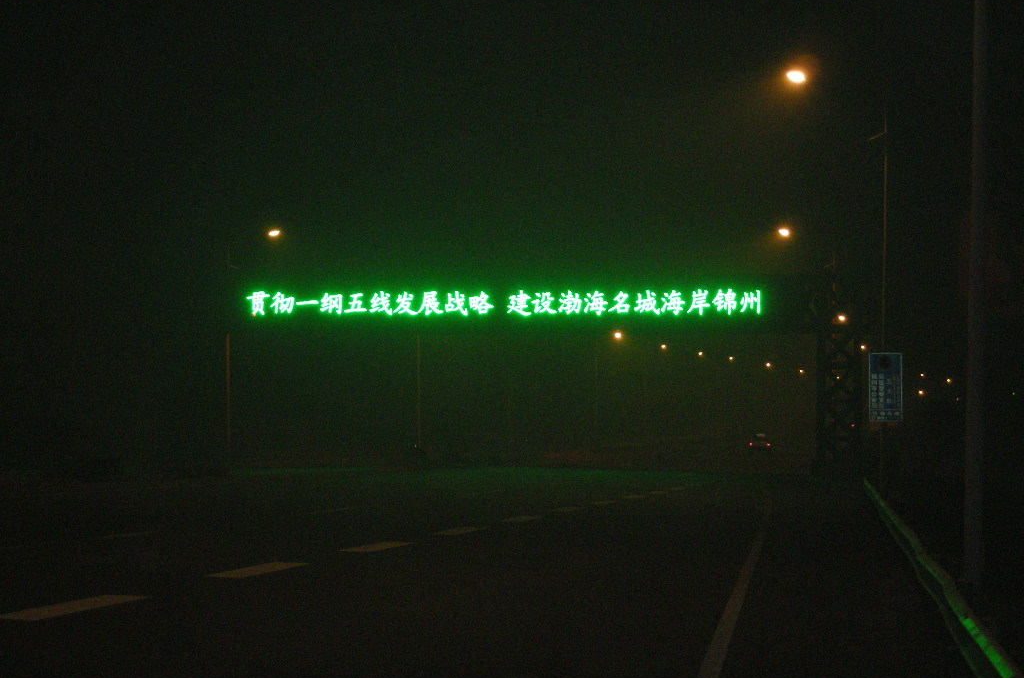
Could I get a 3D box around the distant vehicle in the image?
[{"bbox_3d":[17.801,7.629,178.000,1.720,1.480,4.400,0,-2,11],"label":"distant vehicle"}]

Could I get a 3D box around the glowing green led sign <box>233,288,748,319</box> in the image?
[{"bbox_3d":[-0.486,-1.500,105.000,22.000,1.320,0.300,0,-2,10],"label":"glowing green led sign"}]

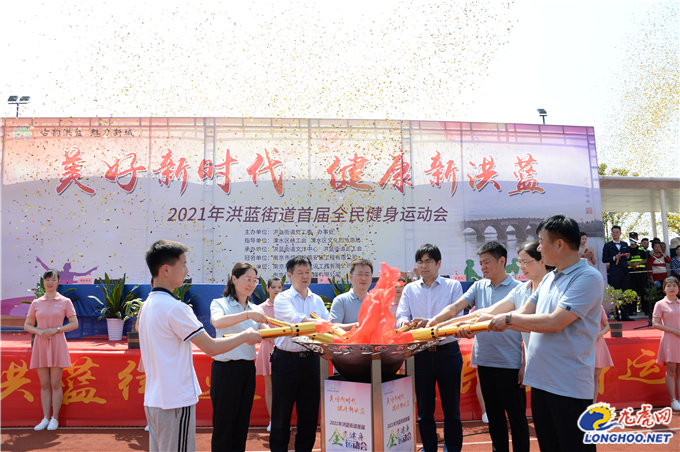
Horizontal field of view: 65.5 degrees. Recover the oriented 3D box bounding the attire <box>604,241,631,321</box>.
[{"bbox_3d":[5.280,1.015,10.045,0.510,1.492,0.340,-1,-7,5],"label":"attire"}]

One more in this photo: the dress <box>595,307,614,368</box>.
[{"bbox_3d":[3.064,1.304,6.390,0.470,0.800,0.280,0,-7,-4],"label":"dress"}]

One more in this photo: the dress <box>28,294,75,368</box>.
[{"bbox_3d":[-3.145,1.136,5.761,0.520,0.827,0.280,2,-7,-17],"label":"dress"}]

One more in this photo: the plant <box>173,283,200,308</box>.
[{"bbox_3d":[-2.153,0.934,7.041,0.600,0.600,0.540,0,-7,-7],"label":"plant"}]

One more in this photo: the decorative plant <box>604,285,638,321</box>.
[{"bbox_3d":[3.678,1.006,6.907,0.420,0.480,0.400,0,-7,-7],"label":"decorative plant"}]

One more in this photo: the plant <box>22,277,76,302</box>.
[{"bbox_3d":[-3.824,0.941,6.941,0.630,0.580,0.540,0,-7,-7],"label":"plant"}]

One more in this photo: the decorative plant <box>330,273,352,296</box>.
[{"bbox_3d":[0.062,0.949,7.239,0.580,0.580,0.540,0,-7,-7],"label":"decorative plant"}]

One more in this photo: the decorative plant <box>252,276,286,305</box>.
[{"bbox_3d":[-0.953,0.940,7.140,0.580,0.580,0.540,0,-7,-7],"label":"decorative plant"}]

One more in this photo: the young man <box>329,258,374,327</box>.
[{"bbox_3d":[0.171,1.106,3.970,0.560,1.722,0.450,0,-7,-5],"label":"young man"}]

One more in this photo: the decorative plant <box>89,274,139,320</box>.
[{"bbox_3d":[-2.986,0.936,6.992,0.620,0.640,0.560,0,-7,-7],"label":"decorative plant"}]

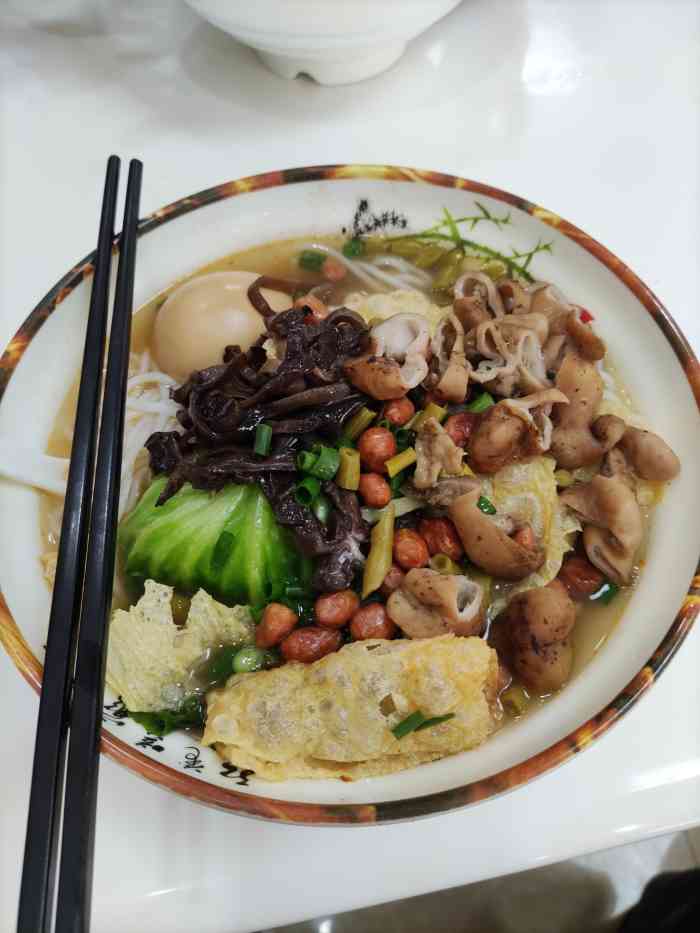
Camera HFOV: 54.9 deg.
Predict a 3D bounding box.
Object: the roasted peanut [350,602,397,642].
[{"bbox_3d":[0.007,0.047,0.203,0.014,0.011,0.012,-10,62,-4],"label":"roasted peanut"}]

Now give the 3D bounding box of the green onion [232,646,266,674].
[{"bbox_3d":[-0.030,0.057,0.198,0.009,0.007,0.007,-9,62,-5],"label":"green onion"}]

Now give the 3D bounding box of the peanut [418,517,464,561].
[{"bbox_3d":[0.028,0.022,0.208,0.011,0.011,0.016,-35,67,-17],"label":"peanut"}]

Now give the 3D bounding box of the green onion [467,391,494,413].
[{"bbox_3d":[0.045,-0.022,0.231,0.011,0.005,0.006,-41,69,-20],"label":"green onion"}]

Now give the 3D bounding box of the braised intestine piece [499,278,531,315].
[{"bbox_3d":[0.060,-0.062,0.245,0.013,0.010,0.011,-1,62,1],"label":"braised intestine piece"}]

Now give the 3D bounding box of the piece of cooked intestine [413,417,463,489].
[{"bbox_3d":[0.027,-0.004,0.208,0.015,0.010,0.021,-5,62,-1],"label":"piece of cooked intestine"}]

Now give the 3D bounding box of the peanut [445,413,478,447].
[{"bbox_3d":[0.037,-0.012,0.223,0.014,0.012,0.012,21,64,11],"label":"peanut"}]

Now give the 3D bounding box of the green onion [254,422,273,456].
[{"bbox_3d":[-0.027,-0.009,0.213,0.005,0.005,0.011,2,61,1],"label":"green onion"}]

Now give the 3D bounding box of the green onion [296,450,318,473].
[{"bbox_3d":[-0.014,-0.002,0.225,0.007,0.006,0.007,17,63,10],"label":"green onion"}]

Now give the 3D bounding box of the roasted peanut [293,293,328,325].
[{"bbox_3d":[-0.015,-0.060,0.260,0.014,0.009,0.010,37,68,19],"label":"roasted peanut"}]

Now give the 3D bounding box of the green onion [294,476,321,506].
[{"bbox_3d":[-0.013,0.008,0.211,0.006,0.006,0.009,6,28,12],"label":"green onion"}]

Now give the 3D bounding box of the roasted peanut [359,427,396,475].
[{"bbox_3d":[0.009,-0.005,0.226,0.011,0.011,0.015,-3,62,0],"label":"roasted peanut"}]

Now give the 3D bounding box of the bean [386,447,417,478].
[{"bbox_3d":[0.017,-0.001,0.222,0.011,0.005,0.005,-28,65,-13],"label":"bean"}]

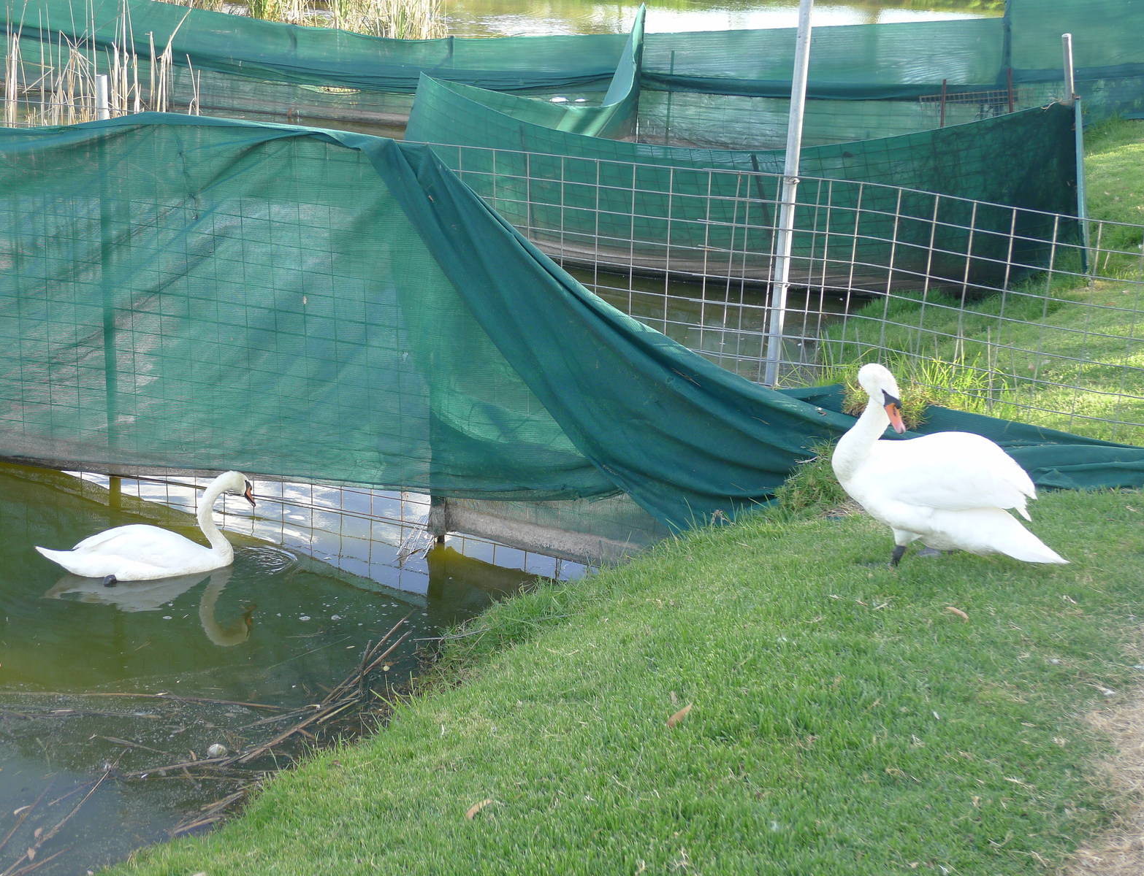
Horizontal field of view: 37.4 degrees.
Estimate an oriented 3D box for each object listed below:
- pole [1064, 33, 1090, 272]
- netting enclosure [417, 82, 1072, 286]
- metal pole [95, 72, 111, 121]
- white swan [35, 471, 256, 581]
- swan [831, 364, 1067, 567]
[{"bbox_3d":[2.811,-1.572,9.387,0.055,1.339,0.055,-9,19,4],"label":"pole"},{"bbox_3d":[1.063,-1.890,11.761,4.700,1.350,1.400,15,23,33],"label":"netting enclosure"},{"bbox_3d":[-2.013,-0.666,7.345,0.050,1.810,0.050,2,19,0],"label":"metal pole"},{"bbox_3d":[-1.693,0.335,6.693,0.870,0.400,0.330,-2,20,-14],"label":"white swan"},{"bbox_3d":[1.210,0.081,5.267,0.730,0.670,0.310,4,19,4],"label":"swan"}]

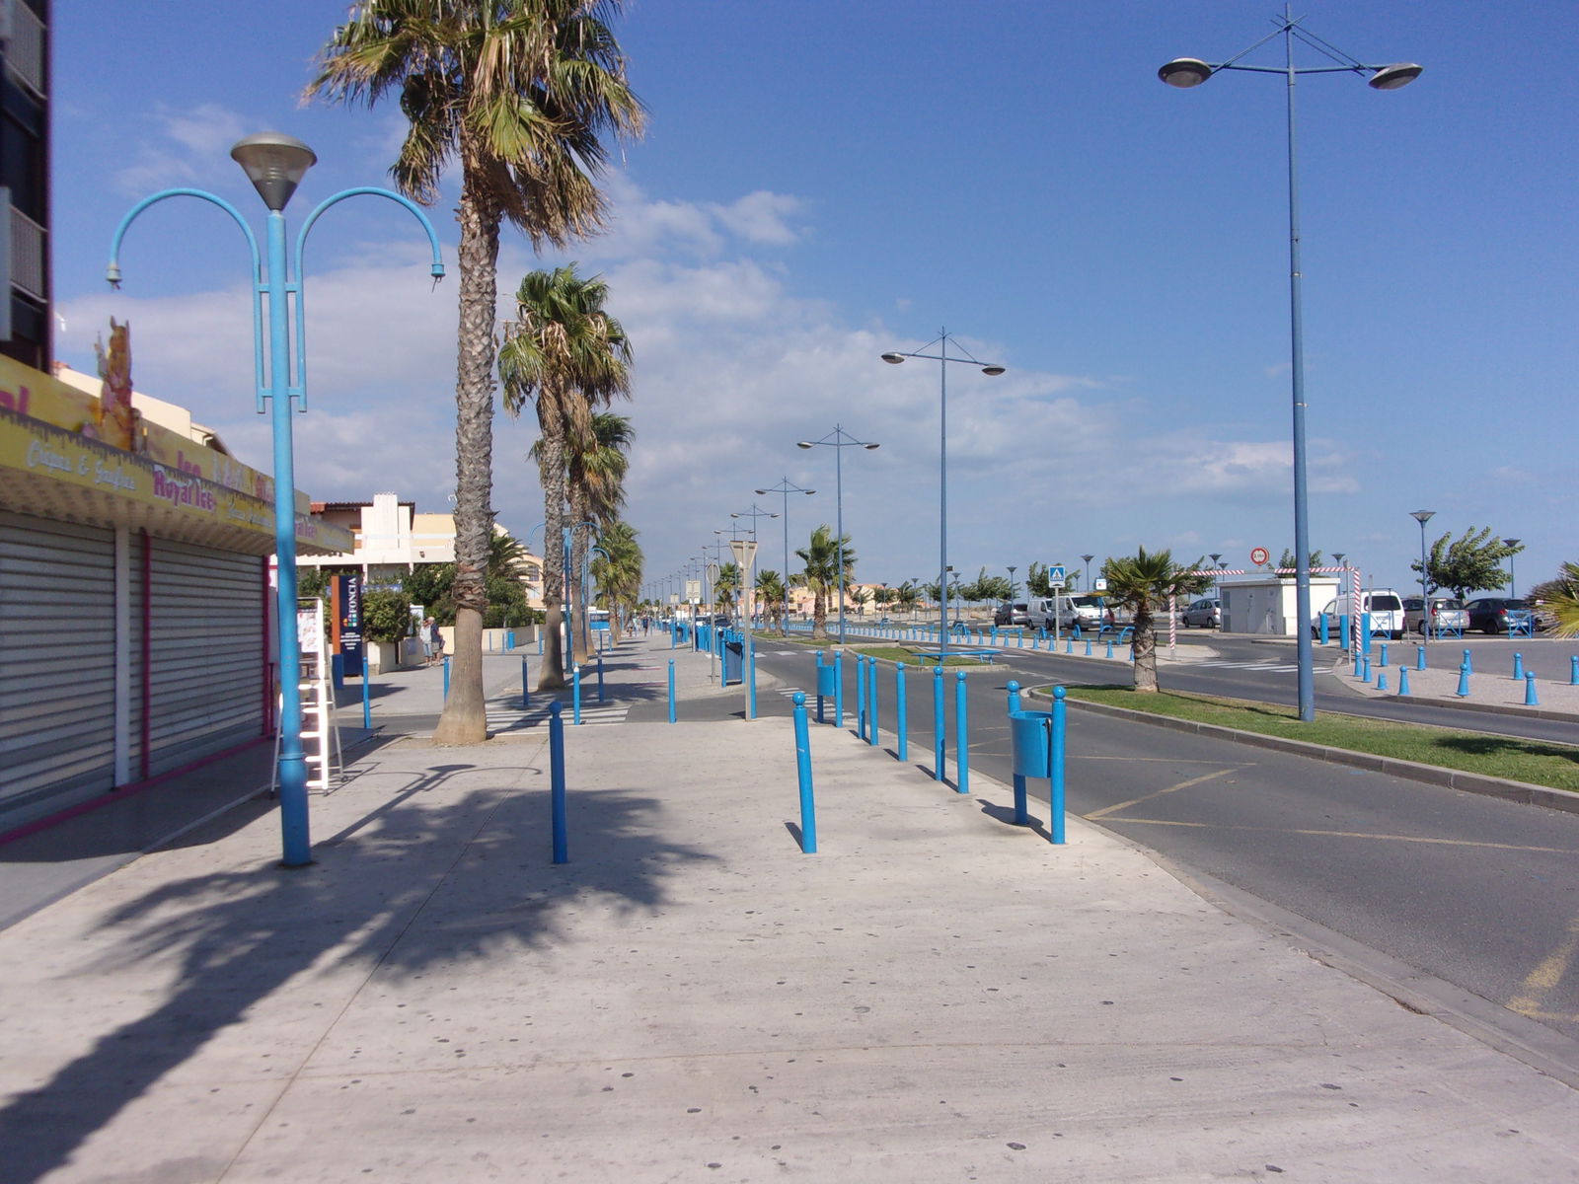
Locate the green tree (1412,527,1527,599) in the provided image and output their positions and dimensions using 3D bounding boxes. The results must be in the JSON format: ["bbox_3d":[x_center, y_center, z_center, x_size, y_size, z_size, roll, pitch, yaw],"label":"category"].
[{"bbox_3d":[29.747,-0.514,56.000,4.900,4.500,4.600,-1,-1,-7],"label":"green tree"}]

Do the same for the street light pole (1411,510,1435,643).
[{"bbox_3d":[20.900,-0.500,42.000,0.850,4.420,0.850,-1,-1,-7],"label":"street light pole"}]

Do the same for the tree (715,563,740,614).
[{"bbox_3d":[-5.833,0.177,122.000,2.600,6.100,2.600,-1,-1,-7],"label":"tree"}]

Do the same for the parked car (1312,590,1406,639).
[{"bbox_3d":[21.790,0.860,49.450,1.750,1.870,4.150,-1,-1,-7],"label":"parked car"}]

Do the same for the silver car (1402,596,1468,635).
[{"bbox_3d":[27.687,1.081,56.098,1.770,1.600,4.200,-1,-1,-7],"label":"silver car"}]

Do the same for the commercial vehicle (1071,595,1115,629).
[{"bbox_3d":[16.624,1.226,73.400,1.950,1.970,4.800,-1,-1,-7],"label":"commercial vehicle"}]

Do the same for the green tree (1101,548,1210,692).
[{"bbox_3d":[6.883,0.514,24.200,2.050,2.740,2.000,-1,-1,-7],"label":"green tree"}]

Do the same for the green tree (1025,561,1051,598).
[{"bbox_3d":[17.900,0.200,87.000,3.500,4.400,3.500,-1,-1,-7],"label":"green tree"}]

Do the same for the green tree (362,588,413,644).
[{"bbox_3d":[-12.964,0.778,41.300,1.750,1.800,1.700,-1,-1,-7],"label":"green tree"}]

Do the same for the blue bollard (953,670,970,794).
[{"bbox_3d":[1.508,1.230,11.150,0.093,1.070,0.093,-1,-1,-7],"label":"blue bollard"}]

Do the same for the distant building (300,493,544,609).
[{"bbox_3d":[-17.472,-0.666,60.000,10.000,7.000,16.000,-1,-1,-7],"label":"distant building"}]

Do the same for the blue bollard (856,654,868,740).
[{"bbox_3d":[0.910,1.335,16.150,0.095,1.070,0.095,-1,-1,-7],"label":"blue bollard"}]

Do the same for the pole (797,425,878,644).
[{"bbox_3d":[2.257,-2.501,57.800,3.720,10.000,0.650,-1,-1,-7],"label":"pole"}]

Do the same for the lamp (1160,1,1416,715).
[{"bbox_3d":[6.930,-3.120,17.500,3.600,9.770,0.700,-1,-1,-3],"label":"lamp"}]

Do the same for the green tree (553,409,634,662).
[{"bbox_3d":[-7.040,-1.870,43.600,3.300,8.600,3.300,-1,-1,-7],"label":"green tree"}]

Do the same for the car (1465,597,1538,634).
[{"bbox_3d":[29.350,1.040,54.070,1.800,1.480,4.300,-1,-1,-13],"label":"car"}]

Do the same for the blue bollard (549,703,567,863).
[{"bbox_3d":[-1.531,1.264,8.473,0.100,1.070,0.100,-1,-1,-7],"label":"blue bollard"}]

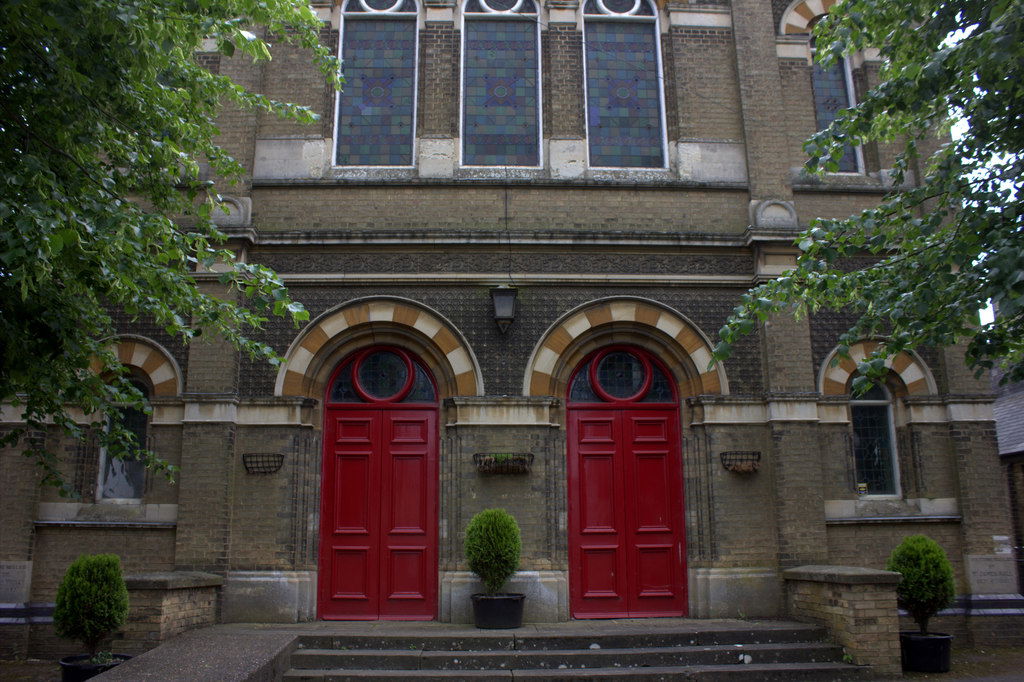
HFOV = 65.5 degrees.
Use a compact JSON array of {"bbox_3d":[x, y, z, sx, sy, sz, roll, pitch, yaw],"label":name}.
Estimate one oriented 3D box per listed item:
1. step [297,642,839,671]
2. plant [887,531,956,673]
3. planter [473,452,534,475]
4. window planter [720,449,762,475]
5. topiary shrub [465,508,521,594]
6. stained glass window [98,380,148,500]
[{"bbox_3d":[0.599,3.358,8.456,5.796,0.142,0.350,0,-12,-2],"label":"step"},{"bbox_3d":[4.417,2.801,8.592,0.690,1.362,0.690,0,-12,-2],"label":"plant"},{"bbox_3d":[-0.094,1.458,9.438,0.725,0.240,0.210,0,-13,-2],"label":"planter"},{"bbox_3d":[2.741,1.458,9.517,0.496,0.254,0.210,0,-13,-2],"label":"window planter"},{"bbox_3d":[-0.228,2.470,9.339,0.657,0.965,0.657,0,-12,-2],"label":"topiary shrub"},{"bbox_3d":[-4.861,1.225,10.074,0.576,1.559,0.150,0,-13,-2],"label":"stained glass window"}]

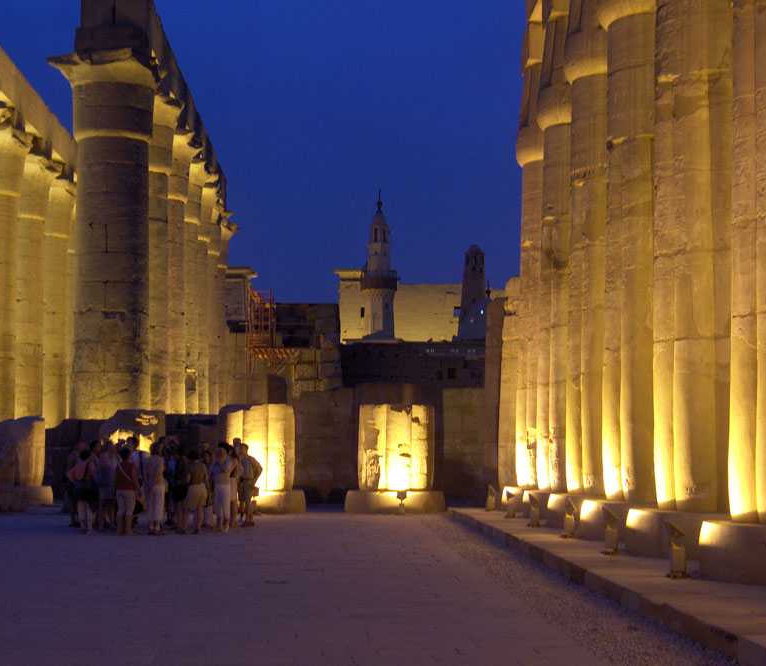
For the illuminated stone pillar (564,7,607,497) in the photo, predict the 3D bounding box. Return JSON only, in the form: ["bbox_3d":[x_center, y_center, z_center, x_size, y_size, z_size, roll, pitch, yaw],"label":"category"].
[{"bbox_3d":[4.137,-2.289,25.156,1.880,10.390,1.880,0,-5,-2],"label":"illuminated stone pillar"}]

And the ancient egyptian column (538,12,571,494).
[{"bbox_3d":[4.020,-1.986,28.621,1.880,10.390,1.880,0,-5,-2],"label":"ancient egyptian column"}]

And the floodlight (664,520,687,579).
[{"bbox_3d":[3.052,2.246,14.681,0.230,0.600,0.250,0,-5,-2],"label":"floodlight"}]

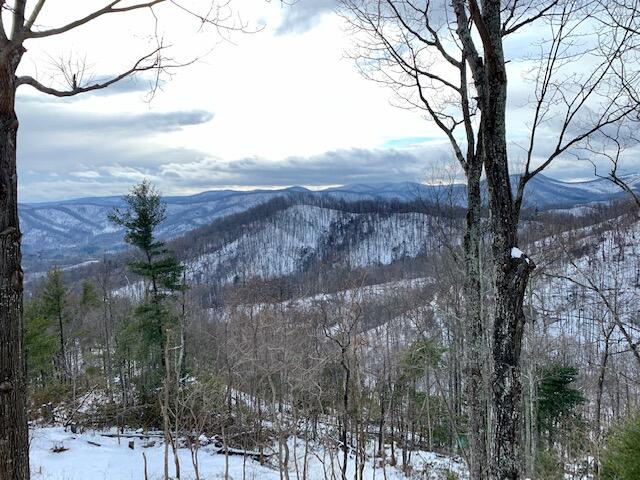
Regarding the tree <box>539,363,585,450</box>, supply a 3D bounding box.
[{"bbox_3d":[12.057,8.313,24.000,2.200,4.350,2.200,0,5,0],"label":"tree"}]

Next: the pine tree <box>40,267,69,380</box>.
[{"bbox_3d":[-19.884,6.291,36.000,2.100,8.700,2.100,0,5,0],"label":"pine tree"}]

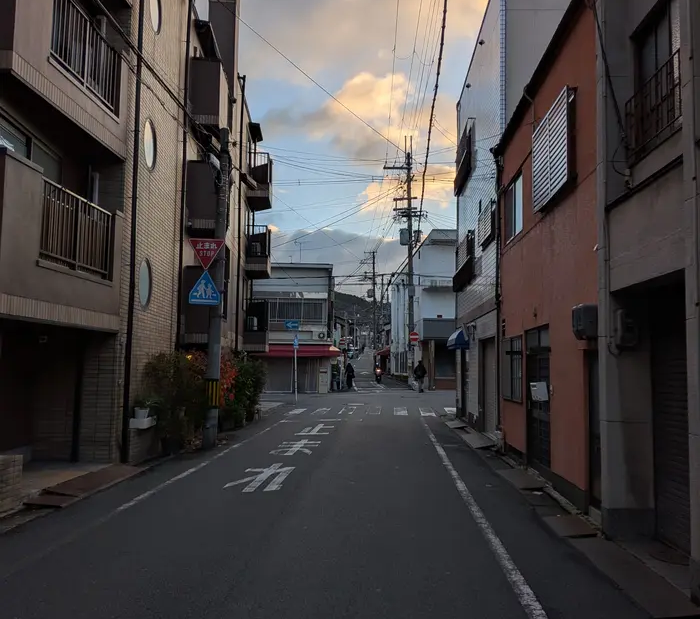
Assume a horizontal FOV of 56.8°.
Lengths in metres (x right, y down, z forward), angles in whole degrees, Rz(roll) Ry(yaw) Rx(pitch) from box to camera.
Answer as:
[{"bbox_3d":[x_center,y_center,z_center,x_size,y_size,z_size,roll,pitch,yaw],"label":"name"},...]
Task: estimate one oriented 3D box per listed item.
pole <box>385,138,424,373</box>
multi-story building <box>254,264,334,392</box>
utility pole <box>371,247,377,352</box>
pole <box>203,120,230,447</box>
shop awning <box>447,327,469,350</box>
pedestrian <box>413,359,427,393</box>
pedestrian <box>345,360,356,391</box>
[{"bbox_3d":[3.601,-3.045,41.191,2.300,16.220,1.100,1,-5,3],"label":"pole"},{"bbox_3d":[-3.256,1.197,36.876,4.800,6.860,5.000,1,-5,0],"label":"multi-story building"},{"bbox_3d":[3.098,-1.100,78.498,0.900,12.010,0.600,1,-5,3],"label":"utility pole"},{"bbox_3d":[-2.477,-0.466,12.152,0.420,6.070,0.420,1,-5,3],"label":"pole"},{"bbox_3d":[2.971,0.798,17.800,0.550,0.620,1.600,1,-5,3],"label":"shop awning"},{"bbox_3d":[3.826,3.633,35.073,0.620,1.750,0.420,1,-5,3],"label":"pedestrian"},{"bbox_3d":[0.042,4.148,40.367,0.550,1.610,0.420,1,-5,3],"label":"pedestrian"}]

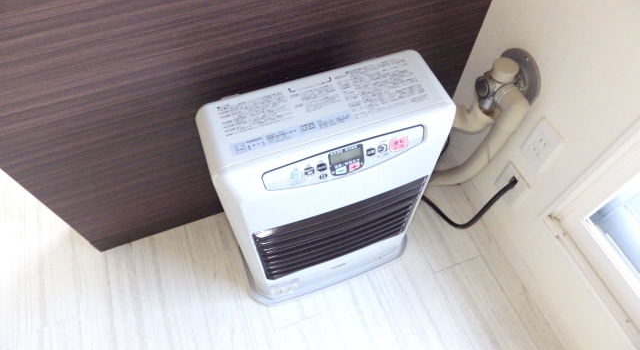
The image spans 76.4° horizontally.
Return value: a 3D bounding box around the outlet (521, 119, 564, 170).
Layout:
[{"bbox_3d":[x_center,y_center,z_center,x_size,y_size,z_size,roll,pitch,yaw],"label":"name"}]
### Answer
[{"bbox_3d":[0.489,-0.063,0.904,0.010,0.119,0.070,-18,60,-10],"label":"outlet"}]

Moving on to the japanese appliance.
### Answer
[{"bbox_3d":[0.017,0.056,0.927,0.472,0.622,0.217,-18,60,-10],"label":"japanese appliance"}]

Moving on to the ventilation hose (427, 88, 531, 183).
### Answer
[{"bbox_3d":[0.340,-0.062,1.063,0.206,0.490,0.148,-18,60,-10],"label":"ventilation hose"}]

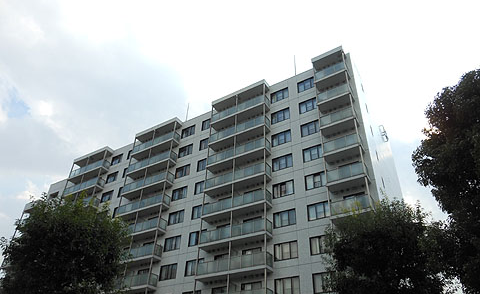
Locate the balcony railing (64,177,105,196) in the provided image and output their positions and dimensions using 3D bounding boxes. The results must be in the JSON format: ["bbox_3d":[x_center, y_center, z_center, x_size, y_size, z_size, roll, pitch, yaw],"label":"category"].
[{"bbox_3d":[-22.848,6.188,50.642,7.793,1.225,1.263,-19,-39,28],"label":"balcony railing"}]

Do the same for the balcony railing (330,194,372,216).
[{"bbox_3d":[8.489,4.594,26.119,3.023,1.142,1.222,-19,-40,27],"label":"balcony railing"}]

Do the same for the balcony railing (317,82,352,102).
[{"bbox_3d":[8.925,-4.691,32.686,3.107,1.091,1.201,-19,-40,28],"label":"balcony railing"}]

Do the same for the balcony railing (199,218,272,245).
[{"bbox_3d":[-0.490,7.953,31.509,7.152,1.225,1.263,-19,-39,28],"label":"balcony railing"}]

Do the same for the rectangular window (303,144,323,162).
[{"bbox_3d":[6.811,0.585,31.881,2.083,1.388,0.147,-19,-39,28],"label":"rectangular window"}]

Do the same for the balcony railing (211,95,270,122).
[{"bbox_3d":[-0.049,-3.909,39.385,7.143,1.091,1.201,-19,-40,28],"label":"balcony railing"}]

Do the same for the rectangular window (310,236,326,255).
[{"bbox_3d":[6.373,7.484,26.621,2.049,1.379,0.150,-19,-40,27],"label":"rectangular window"}]

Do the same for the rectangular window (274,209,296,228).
[{"bbox_3d":[3.912,6.290,30.319,2.135,1.413,0.120,-19,-40,28],"label":"rectangular window"}]

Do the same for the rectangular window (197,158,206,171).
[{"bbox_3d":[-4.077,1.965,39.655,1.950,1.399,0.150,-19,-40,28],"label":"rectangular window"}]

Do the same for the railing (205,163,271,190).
[{"bbox_3d":[-0.304,3.224,34.686,7.152,1.225,1.263,-19,-39,28],"label":"railing"}]

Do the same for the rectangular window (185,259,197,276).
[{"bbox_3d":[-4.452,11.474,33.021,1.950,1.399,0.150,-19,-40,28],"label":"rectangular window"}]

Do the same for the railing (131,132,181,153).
[{"bbox_3d":[-11.176,-0.094,45.722,7.481,1.225,1.263,-19,-39,28],"label":"railing"}]

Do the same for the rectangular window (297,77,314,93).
[{"bbox_3d":[7.091,-6.508,36.647,2.083,1.388,0.147,-19,-39,28],"label":"rectangular window"}]

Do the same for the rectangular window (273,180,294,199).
[{"bbox_3d":[3.930,3.825,31.350,2.091,1.379,0.150,-19,-40,27],"label":"rectangular window"}]

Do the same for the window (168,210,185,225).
[{"bbox_3d":[-6.844,7.605,37.238,2.163,1.379,0.150,-19,-40,27],"label":"window"}]

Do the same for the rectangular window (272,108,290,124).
[{"bbox_3d":[4.198,-3.266,36.464,2.128,1.422,0.129,-19,-40,28],"label":"rectangular window"}]

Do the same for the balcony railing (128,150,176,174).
[{"bbox_3d":[-11.321,2.336,44.426,7.418,1.100,1.279,-19,-40,28],"label":"balcony railing"}]

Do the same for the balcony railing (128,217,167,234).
[{"bbox_3d":[-11.428,9.350,39.023,7.343,1.091,1.201,-19,-40,28],"label":"balcony railing"}]

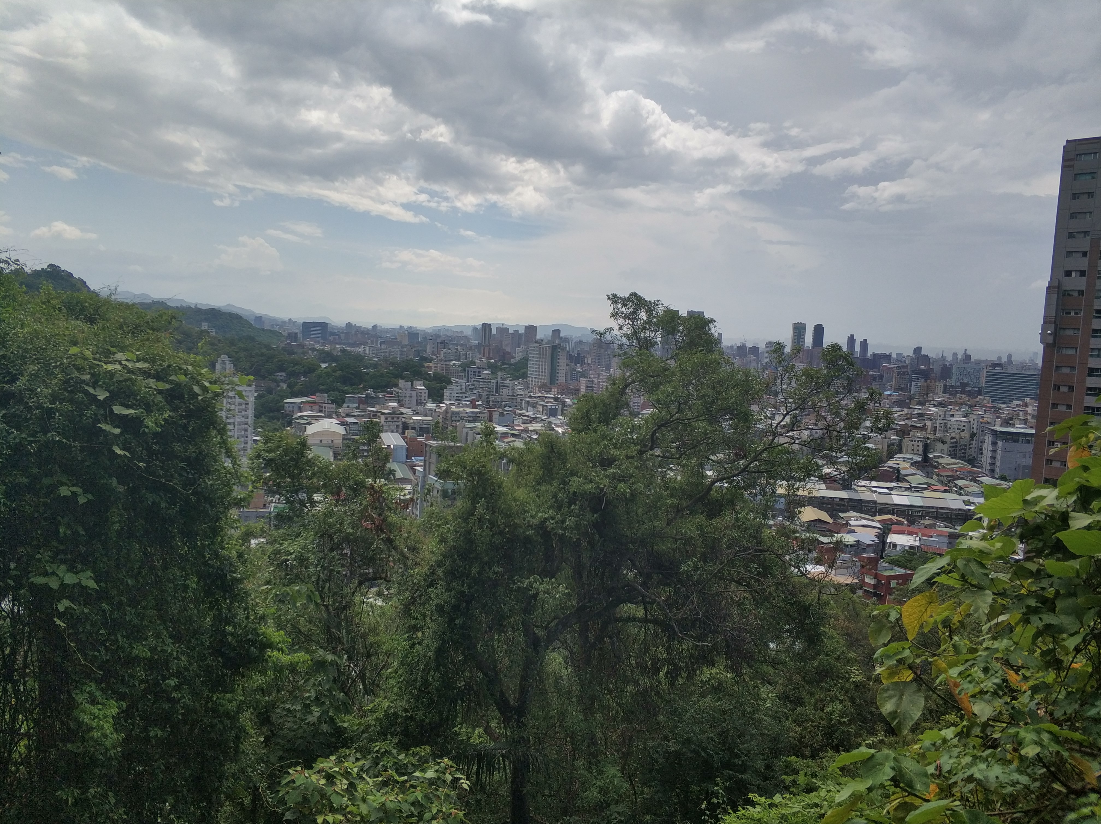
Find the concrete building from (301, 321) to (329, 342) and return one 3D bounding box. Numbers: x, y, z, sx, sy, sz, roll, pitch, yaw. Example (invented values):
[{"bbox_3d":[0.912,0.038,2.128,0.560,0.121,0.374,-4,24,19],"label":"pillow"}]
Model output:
[{"bbox_3d":[-588.180,-196.790,2150.000,61.590,53.740,32.000,2,6,-12],"label":"concrete building"}]

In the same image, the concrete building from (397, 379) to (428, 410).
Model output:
[{"bbox_3d":[-119.150,-12.640,740.000,21.940,29.620,16.000,0,6,-25],"label":"concrete building"}]

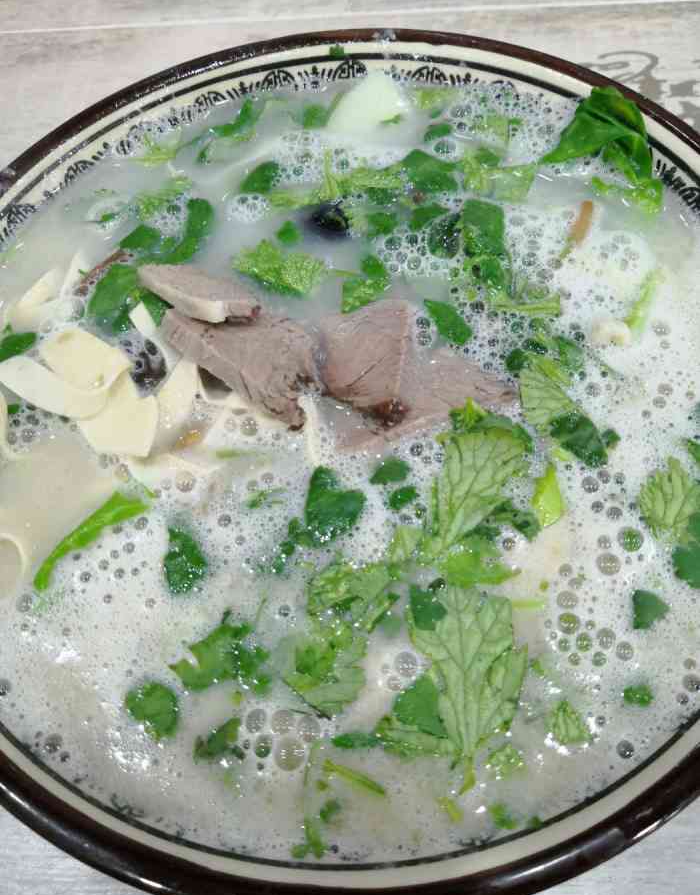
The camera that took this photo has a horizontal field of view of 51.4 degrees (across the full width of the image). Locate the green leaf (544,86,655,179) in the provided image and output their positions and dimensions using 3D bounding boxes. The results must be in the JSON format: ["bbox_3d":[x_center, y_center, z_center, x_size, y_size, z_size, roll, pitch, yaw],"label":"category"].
[{"bbox_3d":[0.074,-0.094,0.212,0.031,0.014,0.024,11,66,10],"label":"green leaf"}]

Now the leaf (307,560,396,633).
[{"bbox_3d":[0.000,0.035,0.169,0.021,0.008,0.017,-1,65,4],"label":"leaf"}]

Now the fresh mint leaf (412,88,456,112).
[{"bbox_3d":[0.027,-0.111,0.231,0.014,0.004,0.010,0,65,4],"label":"fresh mint leaf"}]

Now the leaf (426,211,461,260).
[{"bbox_3d":[0.028,-0.064,0.218,0.009,0.005,0.018,5,65,7],"label":"leaf"}]

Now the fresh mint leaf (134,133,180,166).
[{"bbox_3d":[-0.063,-0.097,0.241,0.013,0.004,0.012,11,66,9],"label":"fresh mint leaf"}]

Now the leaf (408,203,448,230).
[{"bbox_3d":[0.023,-0.071,0.222,0.013,0.004,0.006,-33,67,-11],"label":"leaf"}]

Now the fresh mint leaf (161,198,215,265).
[{"bbox_3d":[-0.047,-0.064,0.214,0.010,0.005,0.025,12,66,10],"label":"fresh mint leaf"}]

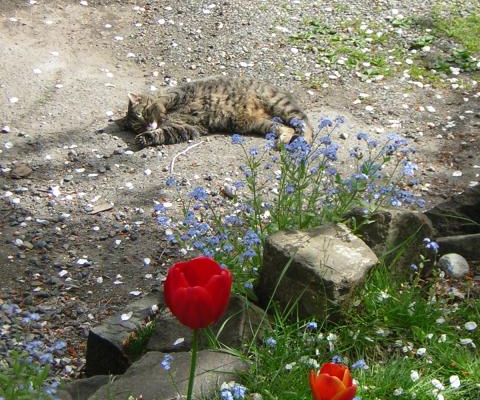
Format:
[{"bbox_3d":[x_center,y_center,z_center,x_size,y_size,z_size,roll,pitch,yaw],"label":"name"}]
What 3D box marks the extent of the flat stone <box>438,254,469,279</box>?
[{"bbox_3d":[0.351,0.107,2.236,0.050,0.036,0.044,0,25,0],"label":"flat stone"}]

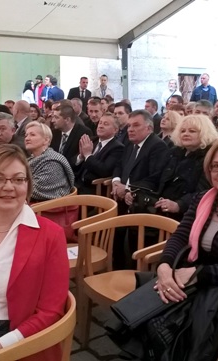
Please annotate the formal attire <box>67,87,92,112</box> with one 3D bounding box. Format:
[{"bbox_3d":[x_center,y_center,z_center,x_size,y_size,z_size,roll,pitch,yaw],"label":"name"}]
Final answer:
[{"bbox_3d":[-0.590,-1.116,10.058,0.520,1.480,0.340,-2,10,-9],"label":"formal attire"}]

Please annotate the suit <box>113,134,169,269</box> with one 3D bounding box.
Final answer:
[{"bbox_3d":[0.130,0.136,4.165,0.760,1.060,0.600,-7,12,-36],"label":"suit"}]

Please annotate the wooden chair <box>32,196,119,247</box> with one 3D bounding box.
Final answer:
[{"bbox_3d":[-0.200,0.514,3.407,0.540,0.770,0.560,-7,12,-32],"label":"wooden chair"}]

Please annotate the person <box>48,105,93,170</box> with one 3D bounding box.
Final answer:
[{"bbox_3d":[-0.450,-0.037,4.902,0.800,1.310,0.560,-7,12,-33],"label":"person"}]

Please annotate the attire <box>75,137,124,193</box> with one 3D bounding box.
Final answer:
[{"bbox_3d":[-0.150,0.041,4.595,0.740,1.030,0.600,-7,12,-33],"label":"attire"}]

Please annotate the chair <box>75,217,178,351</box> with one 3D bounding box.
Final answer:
[{"bbox_3d":[0.200,0.599,2.764,0.590,0.730,0.570,-6,12,-32],"label":"chair"}]

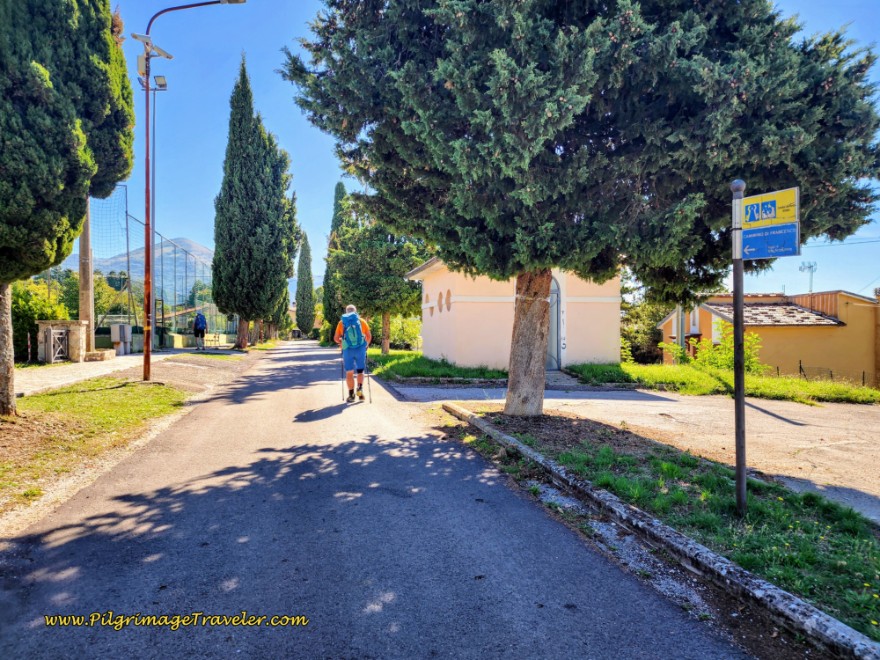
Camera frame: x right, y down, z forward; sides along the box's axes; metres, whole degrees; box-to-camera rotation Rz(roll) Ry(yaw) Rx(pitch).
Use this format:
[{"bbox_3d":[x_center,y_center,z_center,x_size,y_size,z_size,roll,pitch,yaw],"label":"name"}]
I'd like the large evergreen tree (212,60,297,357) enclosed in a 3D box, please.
[{"bbox_3d":[-9.139,-6.157,28.500,4.000,14.100,4.000,0,0,0],"label":"large evergreen tree"}]

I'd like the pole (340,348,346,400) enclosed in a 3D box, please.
[{"bbox_3d":[-1.765,0.780,10.580,0.070,1.050,0.080,-2,-8,-12],"label":"pole"}]

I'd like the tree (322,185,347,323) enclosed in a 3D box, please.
[{"bbox_3d":[-6.048,-3.889,34.000,1.600,9.400,1.600,0,0,0],"label":"tree"}]

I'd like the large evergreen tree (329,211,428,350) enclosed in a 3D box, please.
[{"bbox_3d":[-2.381,-1.906,23.800,4.100,5.750,4.000,0,0,0],"label":"large evergreen tree"}]

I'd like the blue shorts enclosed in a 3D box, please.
[{"bbox_3d":[-1.535,0.520,10.500,0.420,0.500,0.320,0,0,-12],"label":"blue shorts"}]

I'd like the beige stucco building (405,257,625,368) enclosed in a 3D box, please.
[{"bbox_3d":[2.420,-0.800,20.000,5.500,3.800,7.200,0,0,-9],"label":"beige stucco building"}]

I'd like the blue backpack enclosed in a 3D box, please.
[{"bbox_3d":[-1.530,0.010,10.280,0.370,0.630,0.300,0,0,-10],"label":"blue backpack"}]

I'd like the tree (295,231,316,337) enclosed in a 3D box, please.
[{"bbox_3d":[-13.112,-4.377,57.000,2.150,10.300,2.150,0,0,0],"label":"tree"}]

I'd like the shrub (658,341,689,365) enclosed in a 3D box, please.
[{"bbox_3d":[7.388,0.710,18.500,0.950,0.800,0.850,0,0,0],"label":"shrub"}]

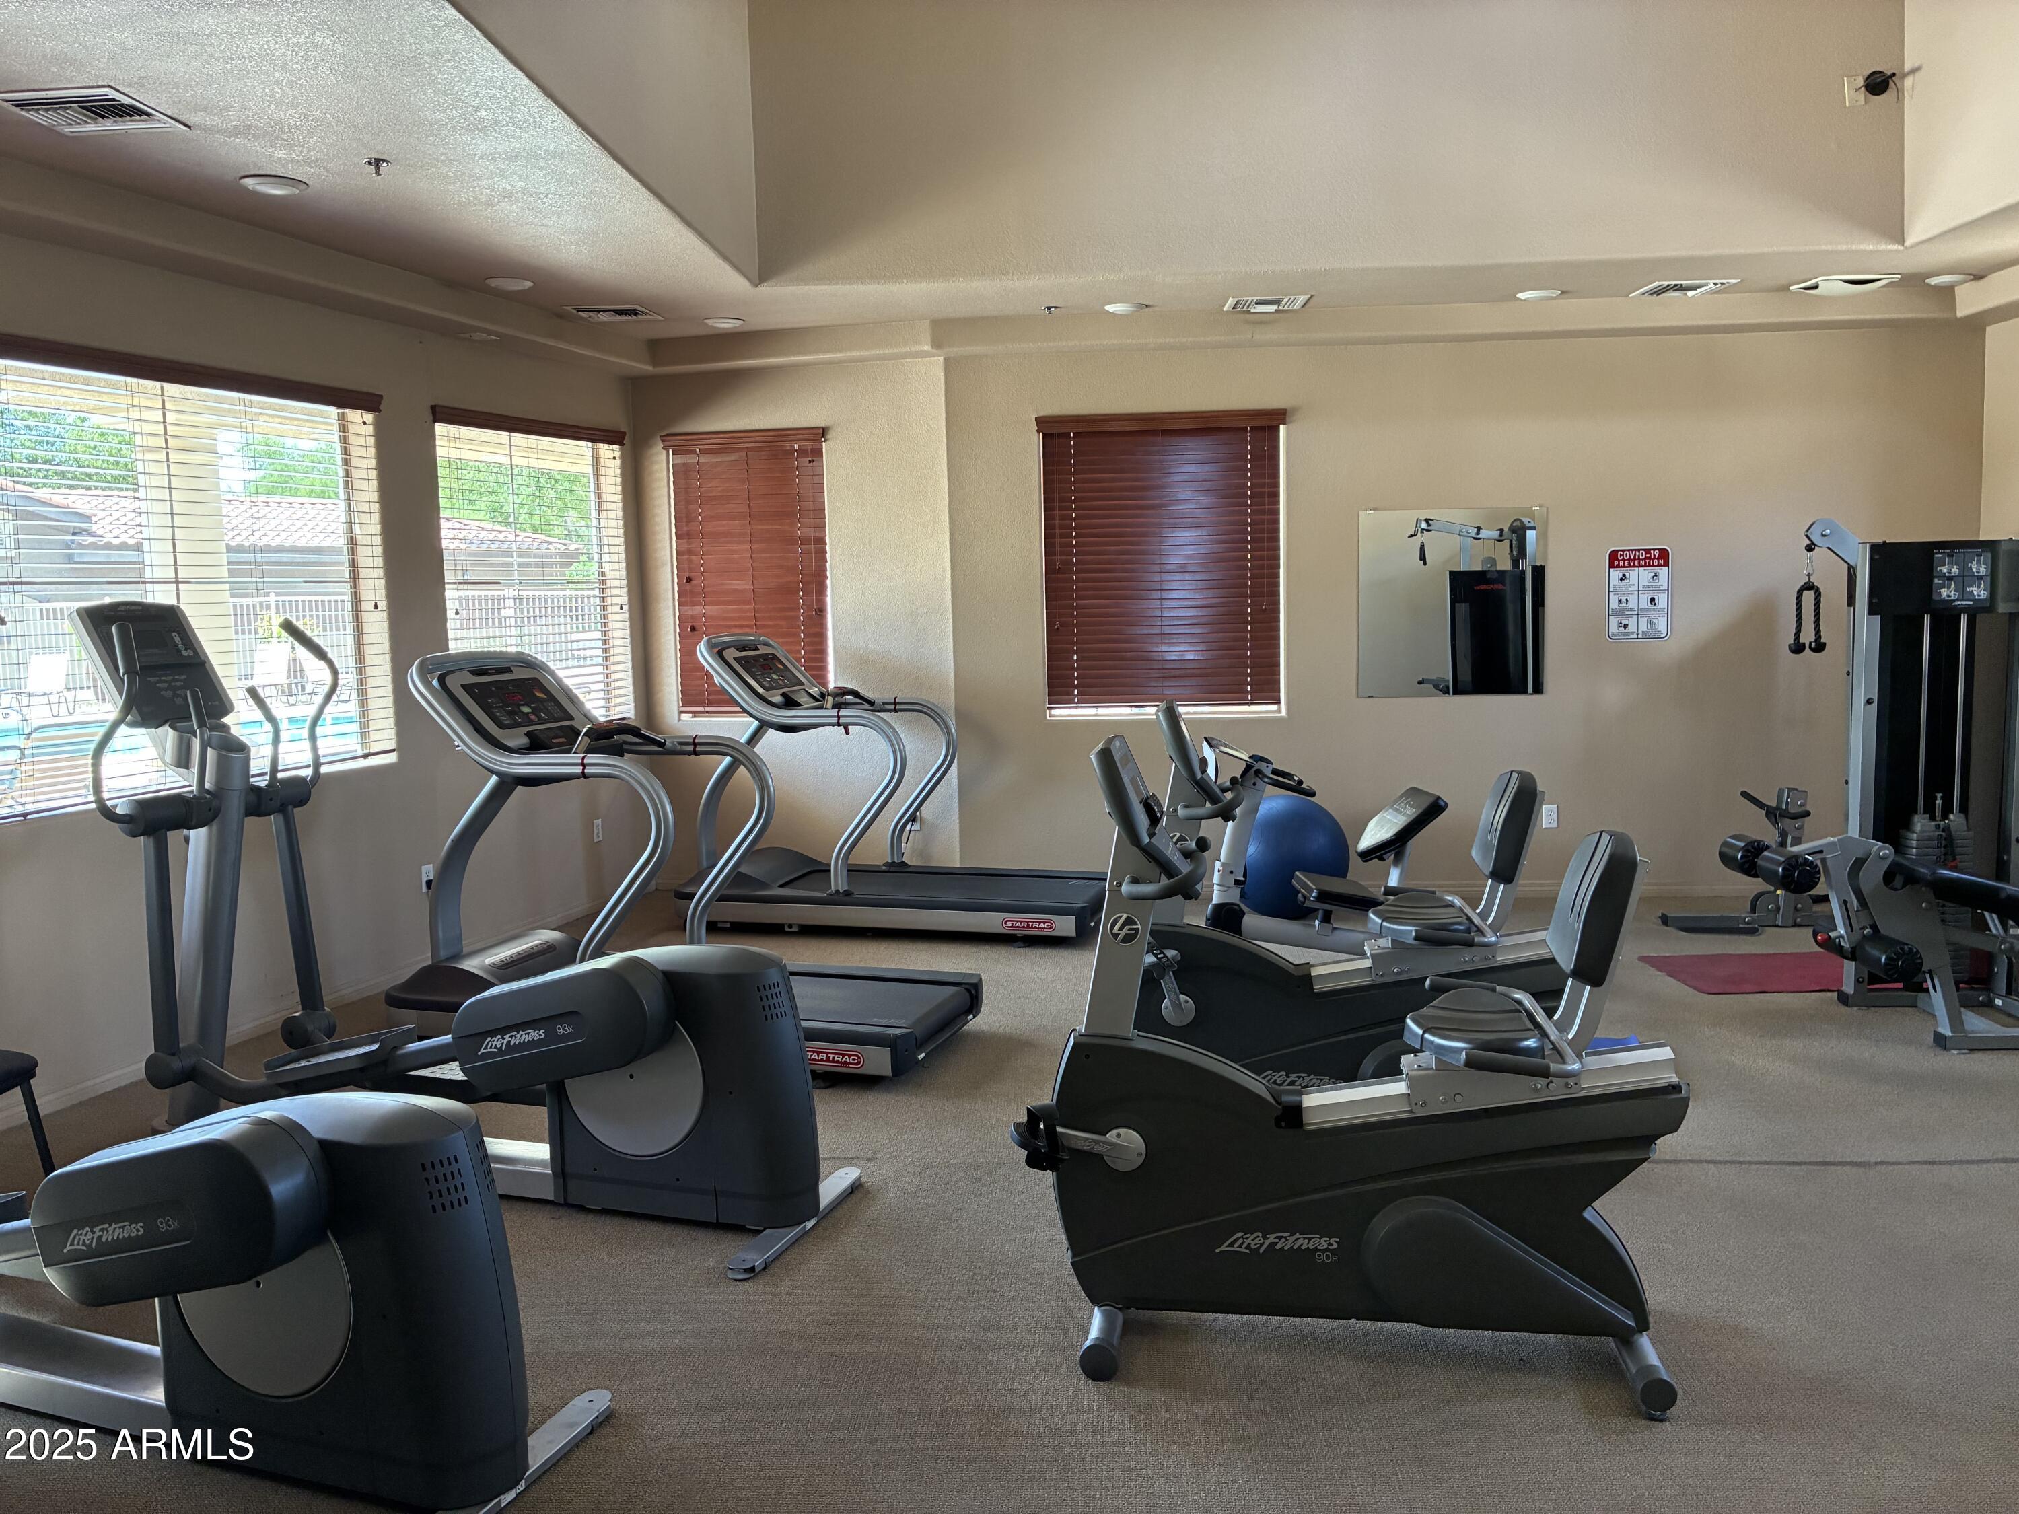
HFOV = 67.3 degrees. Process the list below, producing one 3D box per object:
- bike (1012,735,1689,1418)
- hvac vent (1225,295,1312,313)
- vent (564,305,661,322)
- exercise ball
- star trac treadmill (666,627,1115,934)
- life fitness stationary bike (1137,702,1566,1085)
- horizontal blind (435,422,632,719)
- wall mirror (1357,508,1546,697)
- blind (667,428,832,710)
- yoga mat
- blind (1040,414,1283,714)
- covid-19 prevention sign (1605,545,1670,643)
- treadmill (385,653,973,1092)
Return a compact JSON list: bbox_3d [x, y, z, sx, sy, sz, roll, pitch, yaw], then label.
[{"bbox_3d":[0.700,0.581,3.186,1.330,1.260,0.620,0,6,10],"label":"bike"},{"bbox_3d":[1.167,-2.047,6.849,0.360,0.030,0.310,-1,6,3],"label":"hvac vent"},{"bbox_3d":[-1.810,-2.035,6.965,0.350,0.030,0.350,-1,6,4],"label":"vent"},{"bbox_3d":[1.333,0.479,7.230,0.589,0.589,0.589,-1,6,3],"label":"exercise ball"},{"bbox_3d":[-0.551,0.103,7.243,2.090,1.410,0.810,1,7,18],"label":"star trac treadmill"},{"bbox_3d":[0.950,0.461,4.255,1.300,1.260,0.620,-1,6,6],"label":"life fitness stationary bike"},{"bbox_3d":[-2.238,-0.833,7.295,0.060,1.450,1.470,1,7,18],"label":"horizontal blind"},{"bbox_3d":[2.169,-0.752,7.428,0.914,0.914,0.020,-1,6,3],"label":"wall mirror"},{"bbox_3d":[-1.346,-0.945,7.827,0.896,1.444,0.090,0,6,14],"label":"blind"},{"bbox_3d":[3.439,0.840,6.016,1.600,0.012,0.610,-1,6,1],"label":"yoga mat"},{"bbox_3d":[0.762,-0.964,7.499,1.216,1.444,0.090,-1,6,3],"label":"blind"},{"bbox_3d":[3.067,-0.787,7.386,0.305,0.457,0.010,-1,6,3],"label":"covid-19 prevention sign"},{"bbox_3d":[-1.204,0.320,5.407,2.090,1.410,0.810,1,7,19],"label":"treadmill"}]

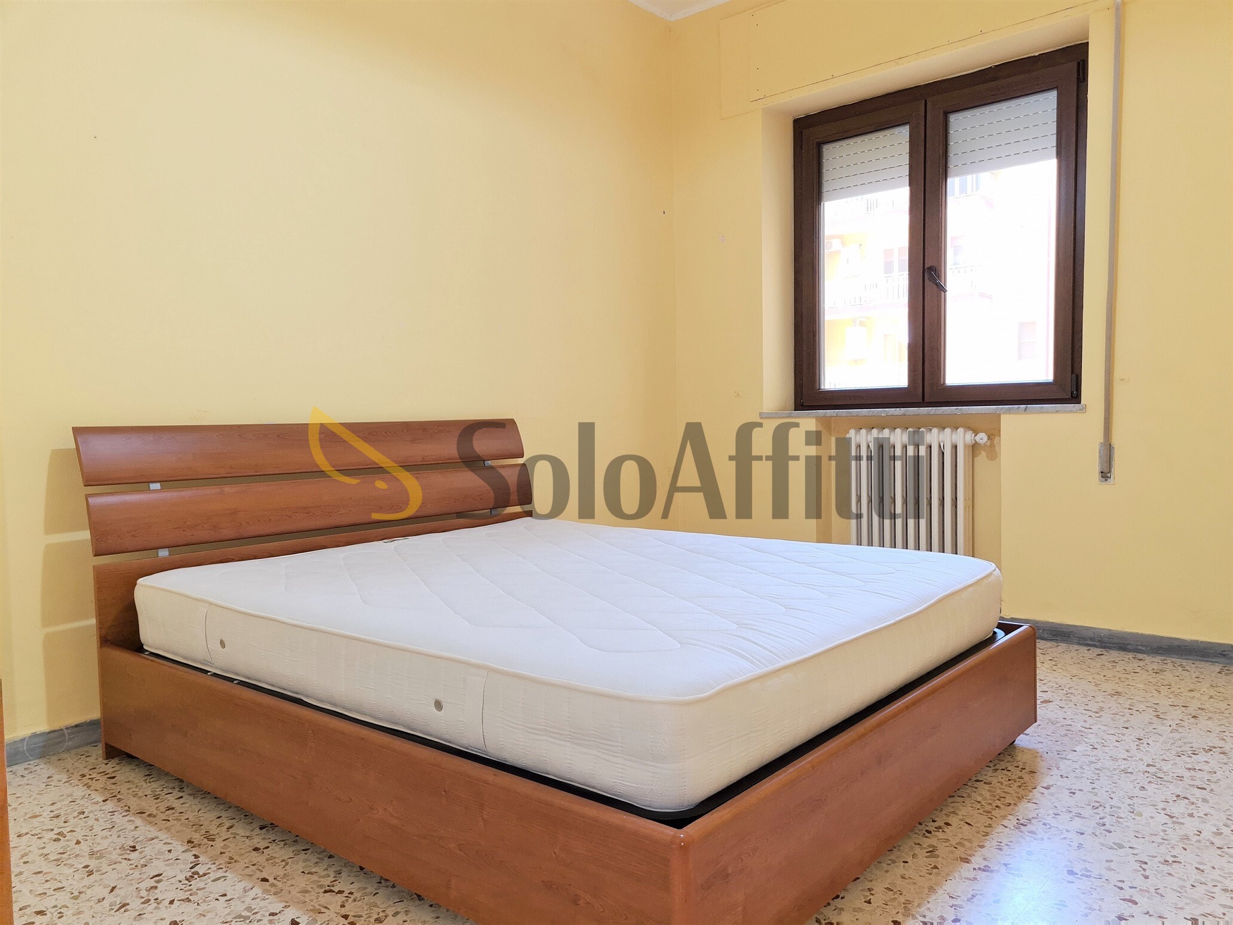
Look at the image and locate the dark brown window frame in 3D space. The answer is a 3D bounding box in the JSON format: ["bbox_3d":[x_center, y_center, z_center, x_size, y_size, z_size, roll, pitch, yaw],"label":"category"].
[{"bbox_3d":[1.449,-0.994,4.324,1.390,1.490,0.100,1,4,40],"label":"dark brown window frame"}]

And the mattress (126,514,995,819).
[{"bbox_3d":[-0.134,0.408,2.700,1.920,0.200,1.600,1,4,40],"label":"mattress"}]

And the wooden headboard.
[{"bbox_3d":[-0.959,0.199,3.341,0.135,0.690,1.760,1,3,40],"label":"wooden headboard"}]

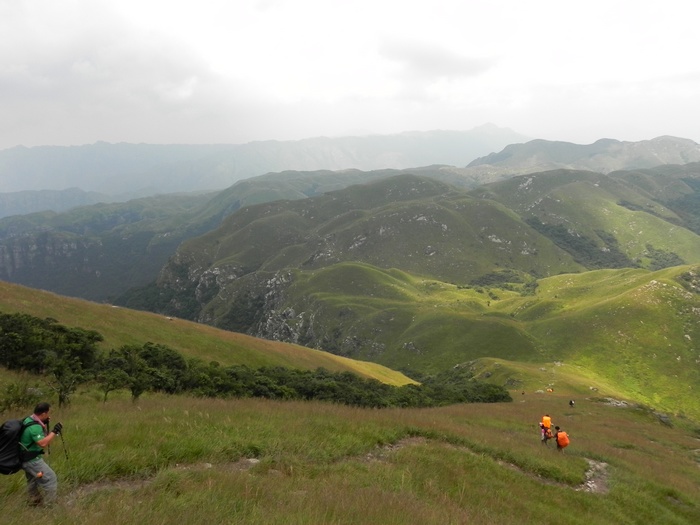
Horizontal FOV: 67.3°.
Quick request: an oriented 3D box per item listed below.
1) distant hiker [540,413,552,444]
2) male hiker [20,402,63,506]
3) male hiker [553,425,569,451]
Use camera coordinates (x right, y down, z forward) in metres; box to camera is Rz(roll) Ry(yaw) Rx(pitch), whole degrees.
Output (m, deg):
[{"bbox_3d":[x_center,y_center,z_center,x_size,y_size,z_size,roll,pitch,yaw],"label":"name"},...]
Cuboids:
[{"bbox_3d":[9.642,8.244,25.800,0.600,1.700,0.520,2,13,10],"label":"distant hiker"},{"bbox_3d":[-4.319,2.735,7.409,0.620,1.650,0.580,-12,18,-43],"label":"male hiker"},{"bbox_3d":[10.297,8.647,25.600,0.600,1.620,0.600,-2,13,-8],"label":"male hiker"}]

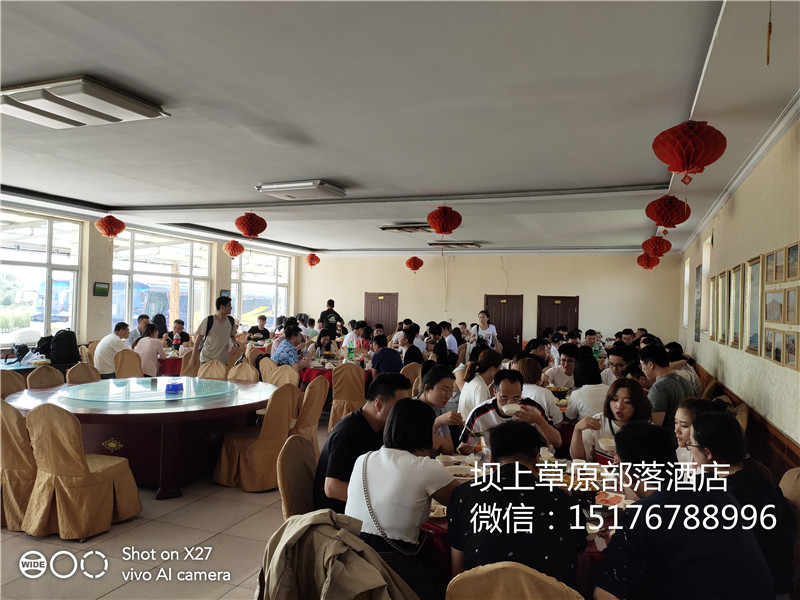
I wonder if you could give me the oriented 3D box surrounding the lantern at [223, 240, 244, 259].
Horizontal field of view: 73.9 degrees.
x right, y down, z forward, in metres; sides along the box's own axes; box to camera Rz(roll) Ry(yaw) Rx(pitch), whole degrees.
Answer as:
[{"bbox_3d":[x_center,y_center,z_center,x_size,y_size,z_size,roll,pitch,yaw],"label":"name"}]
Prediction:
[{"bbox_3d":[-3.571,-1.087,11.400,0.440,0.380,0.440,1,-1,24],"label":"lantern"}]

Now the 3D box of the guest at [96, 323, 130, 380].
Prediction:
[{"bbox_3d":[-4.337,0.991,8.142,0.750,1.280,0.500,2,0,-28],"label":"guest"}]

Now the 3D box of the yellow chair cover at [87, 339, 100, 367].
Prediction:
[{"bbox_3d":[-4.590,1.136,8.200,0.550,0.940,0.450,2,0,-29],"label":"yellow chair cover"}]

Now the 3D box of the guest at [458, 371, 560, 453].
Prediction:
[{"bbox_3d":[0.659,1.065,3.200,0.580,1.280,0.720,2,-1,-5],"label":"guest"}]

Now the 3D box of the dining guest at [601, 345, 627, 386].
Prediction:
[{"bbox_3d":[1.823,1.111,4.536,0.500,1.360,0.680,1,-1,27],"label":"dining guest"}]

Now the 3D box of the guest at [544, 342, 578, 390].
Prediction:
[{"bbox_3d":[1.702,1.124,5.400,0.520,1.320,0.680,2,-1,6],"label":"guest"}]

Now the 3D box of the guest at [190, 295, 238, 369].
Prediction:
[{"bbox_3d":[-2.443,0.810,7.000,0.560,1.710,0.380,3,-1,-38],"label":"guest"}]

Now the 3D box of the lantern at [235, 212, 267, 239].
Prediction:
[{"bbox_3d":[-2.380,-1.187,8.500,0.500,0.400,0.500,2,-1,24],"label":"lantern"}]

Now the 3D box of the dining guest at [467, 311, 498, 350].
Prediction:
[{"bbox_3d":[1.510,1.002,9.500,0.480,1.600,0.340,2,0,9],"label":"dining guest"}]

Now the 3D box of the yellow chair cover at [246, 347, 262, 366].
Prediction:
[{"bbox_3d":[-2.254,1.226,8.350,0.460,0.935,0.580,2,-1,-23],"label":"yellow chair cover"}]

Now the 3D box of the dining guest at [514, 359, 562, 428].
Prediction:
[{"bbox_3d":[1.156,1.132,4.500,0.480,1.270,0.720,2,0,25],"label":"dining guest"}]

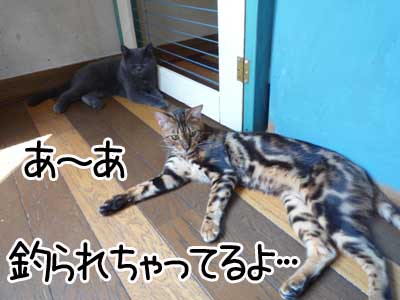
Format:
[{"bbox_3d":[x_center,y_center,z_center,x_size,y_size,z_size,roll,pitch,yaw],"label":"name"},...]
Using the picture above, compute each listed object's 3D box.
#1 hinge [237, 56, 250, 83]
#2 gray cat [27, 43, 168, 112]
[{"bbox_3d":[0.119,-0.223,0.815,0.011,0.069,0.049,-26,39,-29],"label":"hinge"},{"bbox_3d":[-0.428,-0.297,1.148,0.603,0.218,0.202,2,34,9],"label":"gray cat"}]

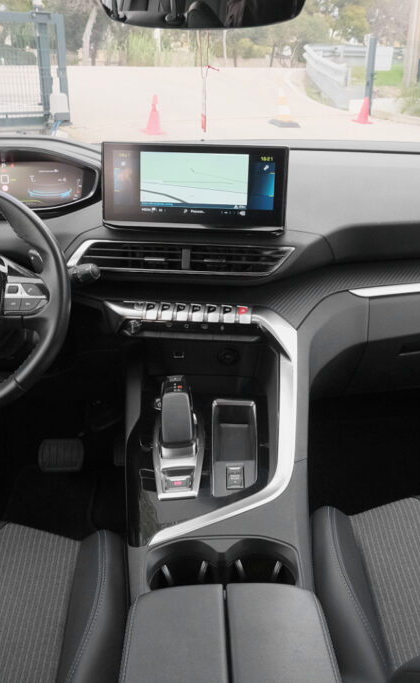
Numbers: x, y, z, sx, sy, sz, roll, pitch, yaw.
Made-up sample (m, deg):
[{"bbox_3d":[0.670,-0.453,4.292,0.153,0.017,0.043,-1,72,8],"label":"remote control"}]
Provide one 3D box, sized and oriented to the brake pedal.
[{"bbox_3d":[-0.331,0.256,1.468,0.102,0.072,0.030,-1,-9,-1],"label":"brake pedal"}]

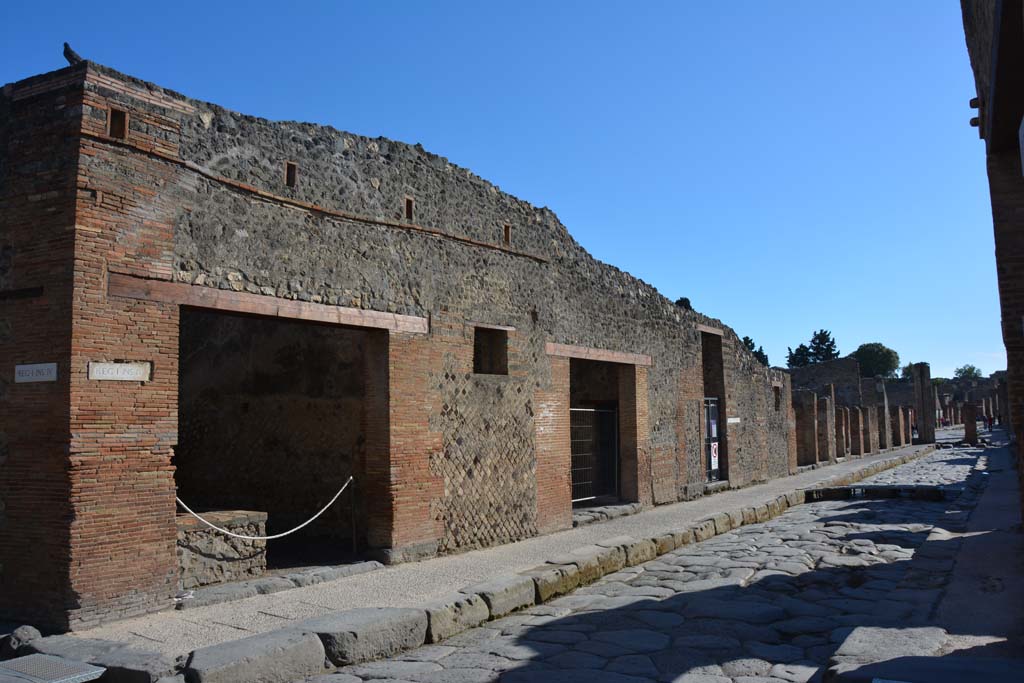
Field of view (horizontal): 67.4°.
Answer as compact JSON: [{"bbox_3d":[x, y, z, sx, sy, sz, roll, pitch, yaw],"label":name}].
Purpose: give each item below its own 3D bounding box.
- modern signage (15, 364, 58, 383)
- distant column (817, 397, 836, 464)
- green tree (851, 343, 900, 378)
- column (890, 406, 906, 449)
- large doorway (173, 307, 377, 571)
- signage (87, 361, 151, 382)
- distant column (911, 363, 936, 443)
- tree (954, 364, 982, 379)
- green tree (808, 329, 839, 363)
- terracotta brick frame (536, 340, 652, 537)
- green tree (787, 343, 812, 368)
[{"bbox_3d":[-3.770,0.251,6.089,0.508,0.142,0.030,-3,-5,24],"label":"modern signage"},{"bbox_3d":[11.827,3.335,28.884,0.420,2.518,0.950,-4,-6,36],"label":"distant column"},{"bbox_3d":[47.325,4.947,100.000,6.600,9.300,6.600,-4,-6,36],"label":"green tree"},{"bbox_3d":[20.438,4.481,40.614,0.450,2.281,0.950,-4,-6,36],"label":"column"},{"bbox_3d":[-2.330,1.057,7.842,0.450,2.560,2.650,-4,-6,34],"label":"large doorway"},{"bbox_3d":[-3.923,0.304,7.705,0.040,0.191,0.595,-4,-6,36],"label":"signage"},{"bbox_3d":[28.360,4.278,53.000,1.400,5.500,1.400,-4,-6,34],"label":"distant column"},{"bbox_3d":[77.321,8.128,129.647,4.400,8.000,4.400,-4,-6,30],"label":"tree"},{"bbox_3d":[36.569,3.459,89.585,3.500,9.500,3.500,-3,-5,22],"label":"green tree"},{"bbox_3d":[1.364,1.555,13.290,0.450,2.870,4.200,-4,-6,34],"label":"terracotta brick frame"},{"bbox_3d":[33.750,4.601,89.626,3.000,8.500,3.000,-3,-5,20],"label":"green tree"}]

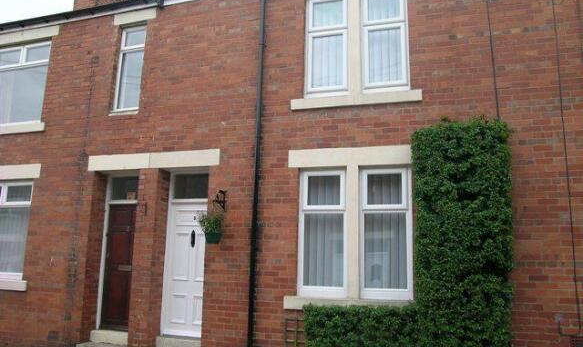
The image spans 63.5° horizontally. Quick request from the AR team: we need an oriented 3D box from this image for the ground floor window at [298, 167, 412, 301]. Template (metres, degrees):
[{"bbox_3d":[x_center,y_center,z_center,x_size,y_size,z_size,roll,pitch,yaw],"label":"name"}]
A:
[{"bbox_3d":[0.856,0.802,6.392,1.530,1.750,0.100,-2,-10,17],"label":"ground floor window"}]

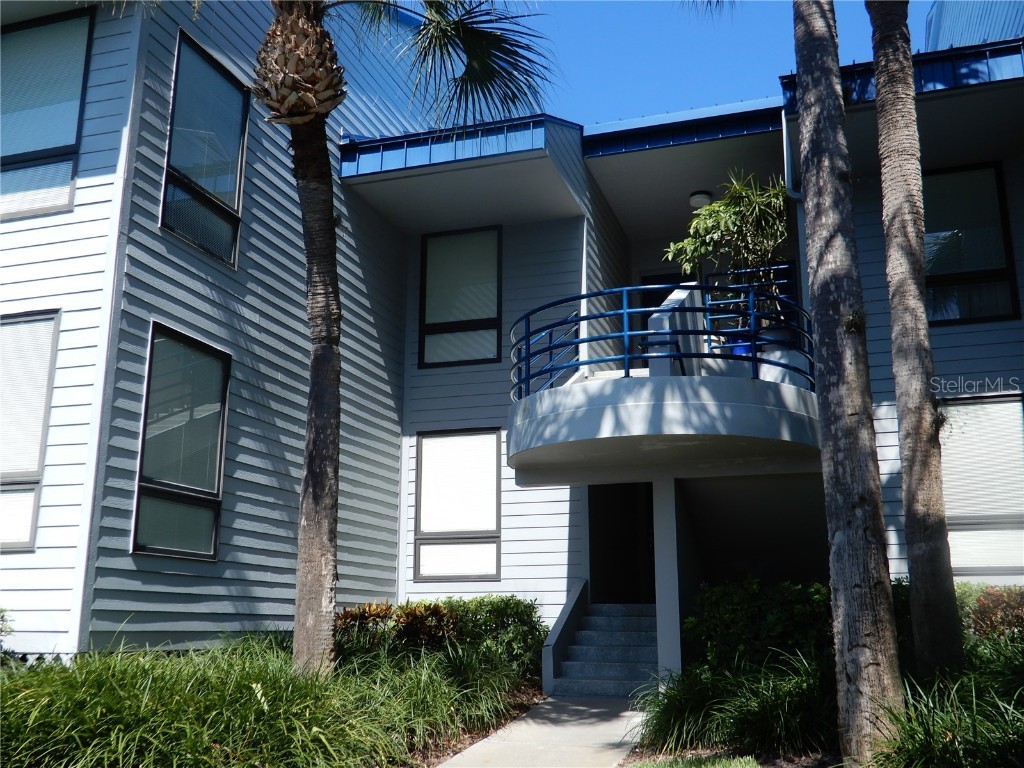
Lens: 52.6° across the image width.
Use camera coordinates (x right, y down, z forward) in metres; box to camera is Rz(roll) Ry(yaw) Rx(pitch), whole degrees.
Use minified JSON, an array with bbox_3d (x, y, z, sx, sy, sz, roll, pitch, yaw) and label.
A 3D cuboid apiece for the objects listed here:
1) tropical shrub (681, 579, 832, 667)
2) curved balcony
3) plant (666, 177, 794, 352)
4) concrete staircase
[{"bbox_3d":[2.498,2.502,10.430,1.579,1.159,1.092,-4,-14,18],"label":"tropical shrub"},{"bbox_3d":[1.429,0.086,10.855,3.394,1.680,1.898,-4,-14,18],"label":"curved balcony"},{"bbox_3d":[2.923,-1.563,13.862,1.697,2.570,1.344,-4,-14,18],"label":"plant"},{"bbox_3d":[1.276,3.034,11.952,1.156,1.006,1.789,-4,-14,18],"label":"concrete staircase"}]

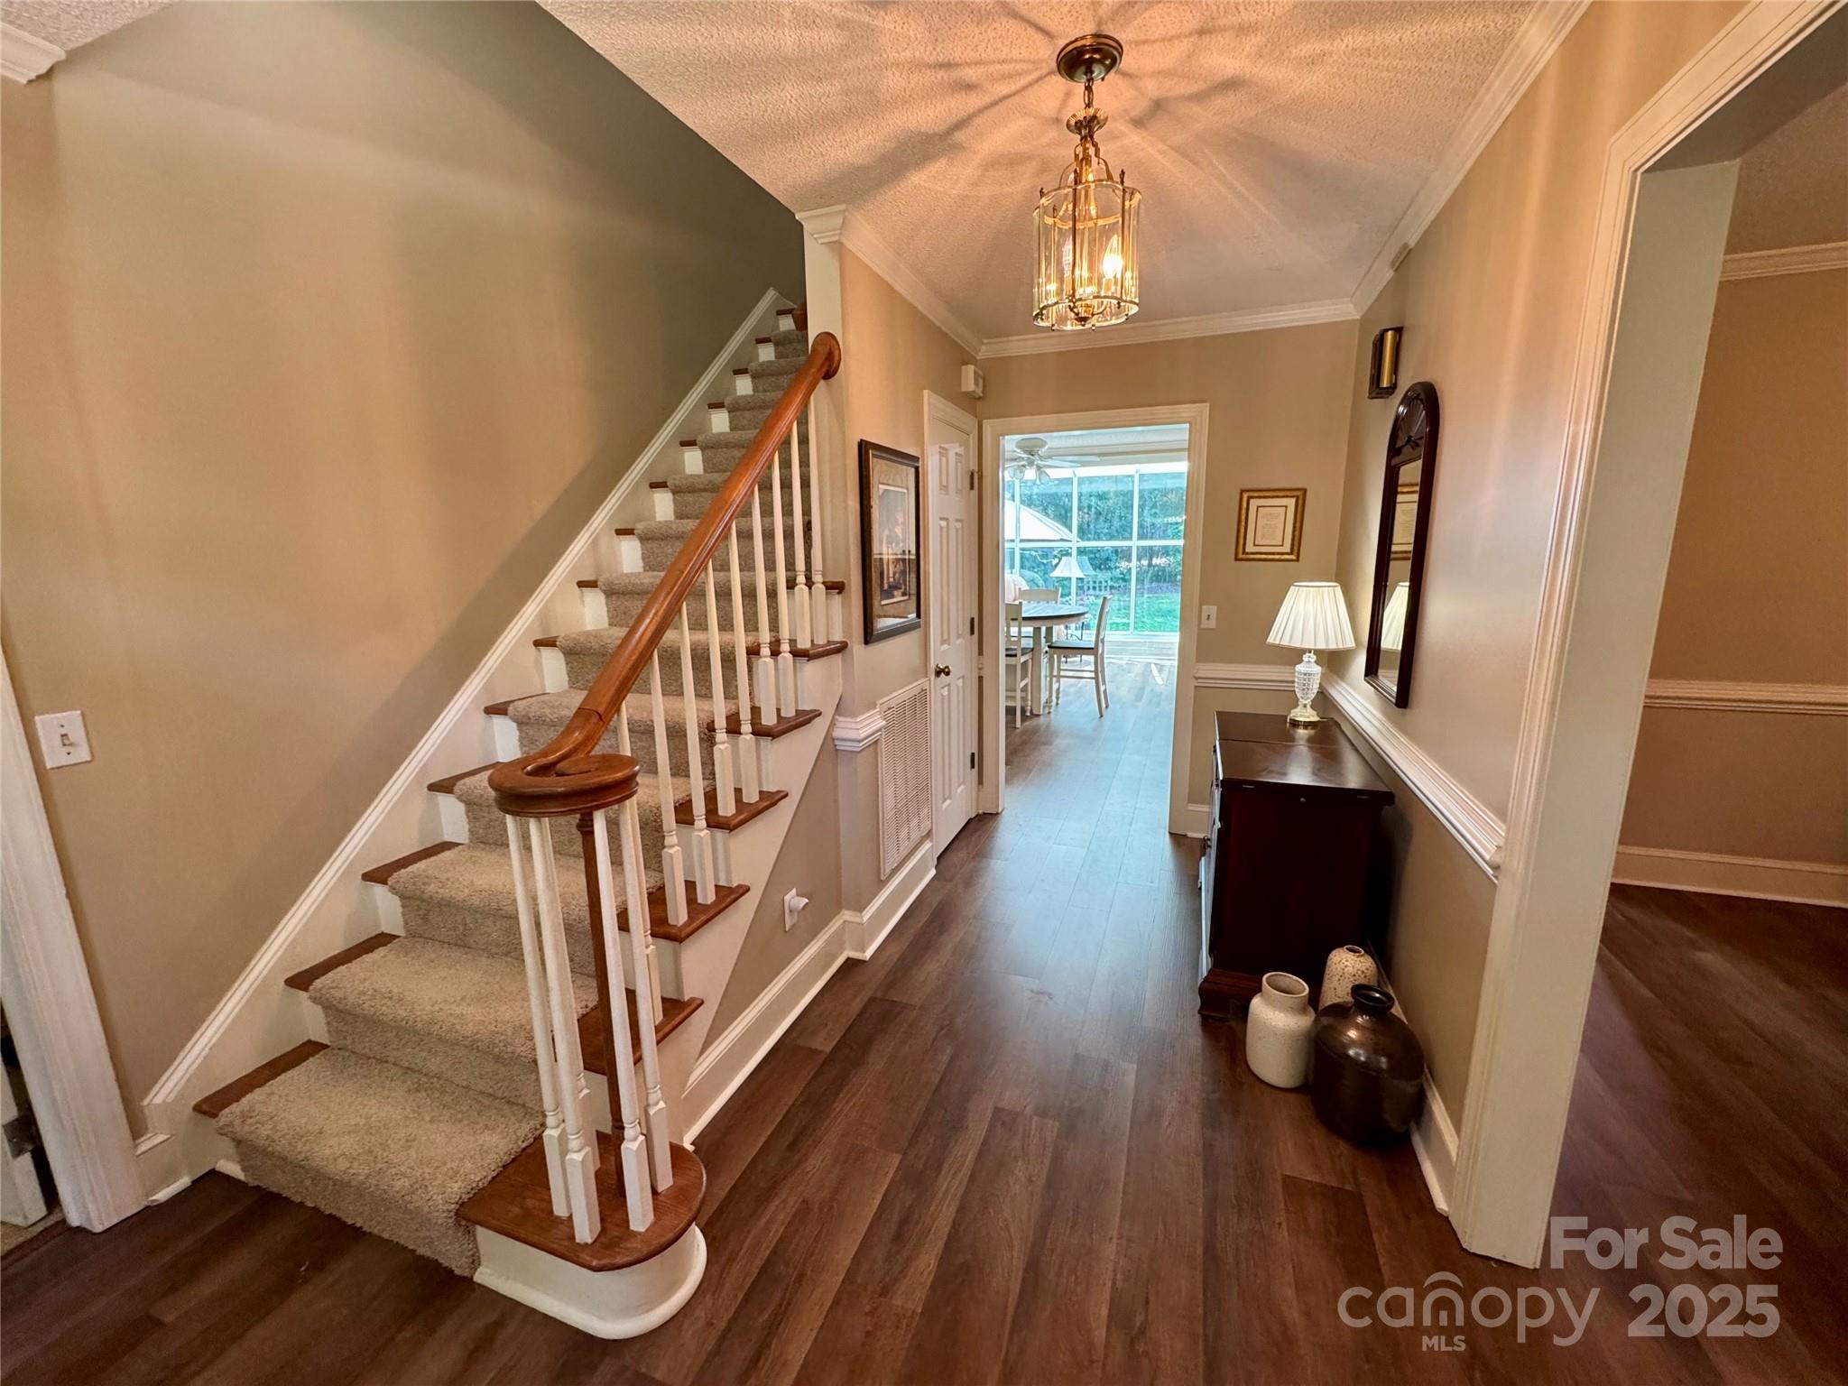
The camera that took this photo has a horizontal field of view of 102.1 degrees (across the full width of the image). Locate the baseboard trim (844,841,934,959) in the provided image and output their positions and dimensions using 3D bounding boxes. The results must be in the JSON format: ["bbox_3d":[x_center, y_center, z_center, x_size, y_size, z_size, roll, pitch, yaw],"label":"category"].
[{"bbox_3d":[-0.116,0.820,3.076,0.085,0.160,0.785,3,12,20],"label":"baseboard trim"}]

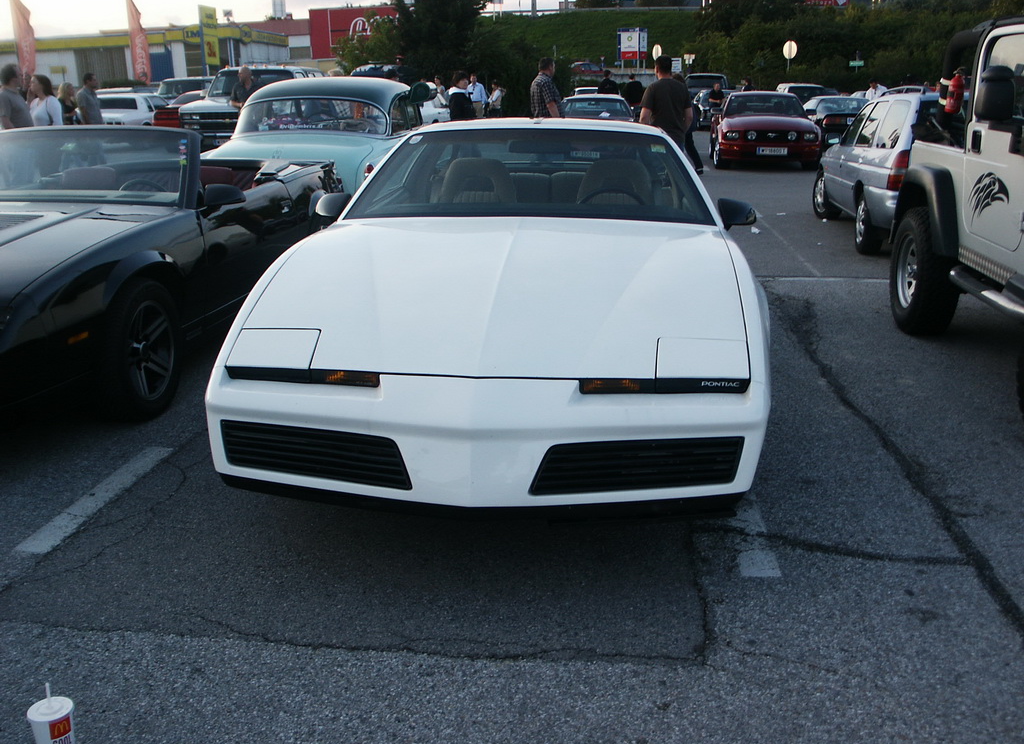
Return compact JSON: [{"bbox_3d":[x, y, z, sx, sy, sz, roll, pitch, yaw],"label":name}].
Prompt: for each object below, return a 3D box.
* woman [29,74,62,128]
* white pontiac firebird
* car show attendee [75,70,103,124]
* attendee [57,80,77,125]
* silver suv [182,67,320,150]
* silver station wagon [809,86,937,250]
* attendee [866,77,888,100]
[{"bbox_3d":[-6.081,-3.102,13.715,0.340,1.600,0.470,-15,21,-42],"label":"woman"},{"bbox_3d":[0.128,-0.566,5.158,1.850,1.270,4.800,1,16,6],"label":"white pontiac firebird"},{"bbox_3d":[-5.724,-3.176,14.229,0.320,1.780,0.490,7,17,28],"label":"car show attendee"},{"bbox_3d":[-7.873,-4.355,18.511,0.360,1.570,0.470,11,19,35],"label":"attendee"},{"bbox_3d":[-5.172,-5.505,21.869,2.000,1.820,5.100,1,16,3],"label":"silver suv"},{"bbox_3d":[4.016,-2.008,9.882,1.710,1.420,4.300,1,15,9],"label":"silver station wagon"},{"bbox_3d":[8.640,-6.124,24.719,0.520,1.700,0.380,3,15,14],"label":"attendee"}]

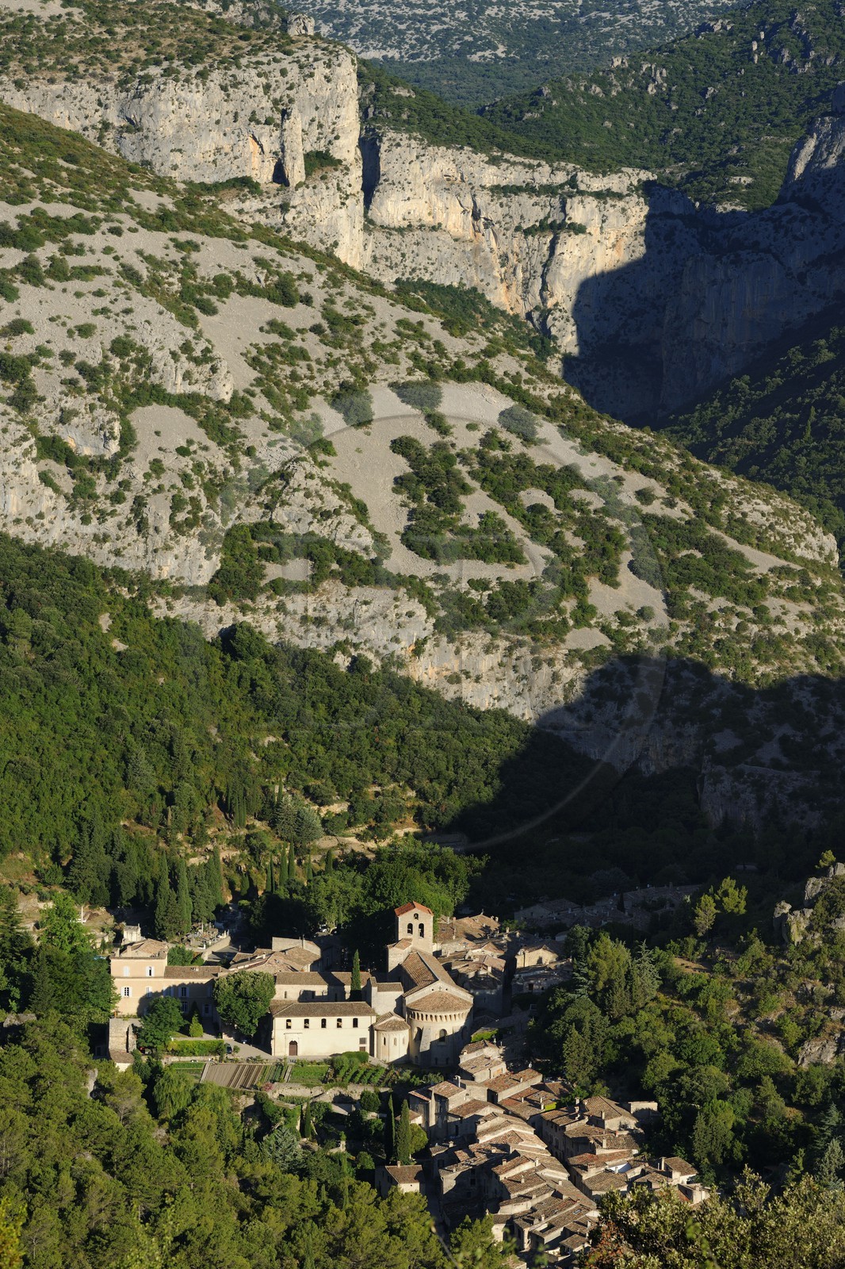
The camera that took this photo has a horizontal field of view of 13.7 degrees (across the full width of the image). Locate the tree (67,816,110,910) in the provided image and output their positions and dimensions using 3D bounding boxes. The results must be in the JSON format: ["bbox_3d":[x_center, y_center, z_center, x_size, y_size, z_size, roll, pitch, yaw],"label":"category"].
[{"bbox_3d":[-81.440,55.180,862.000,10.200,22.300,10.200,0,8,0],"label":"tree"}]

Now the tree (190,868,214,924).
[{"bbox_3d":[-53.490,63.510,855.000,5.900,13.800,5.900,0,8,0],"label":"tree"}]

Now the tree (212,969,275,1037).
[{"bbox_3d":[-39.180,81.230,774.000,13.400,15.200,13.200,0,8,0],"label":"tree"}]

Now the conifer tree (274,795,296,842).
[{"bbox_3d":[-36.024,48.277,925.000,5.982,12.367,5.982,0,7,0],"label":"conifer tree"}]

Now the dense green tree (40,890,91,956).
[{"bbox_3d":[-83.610,67.980,826.000,12.000,15.600,12.000,0,8,0],"label":"dense green tree"}]

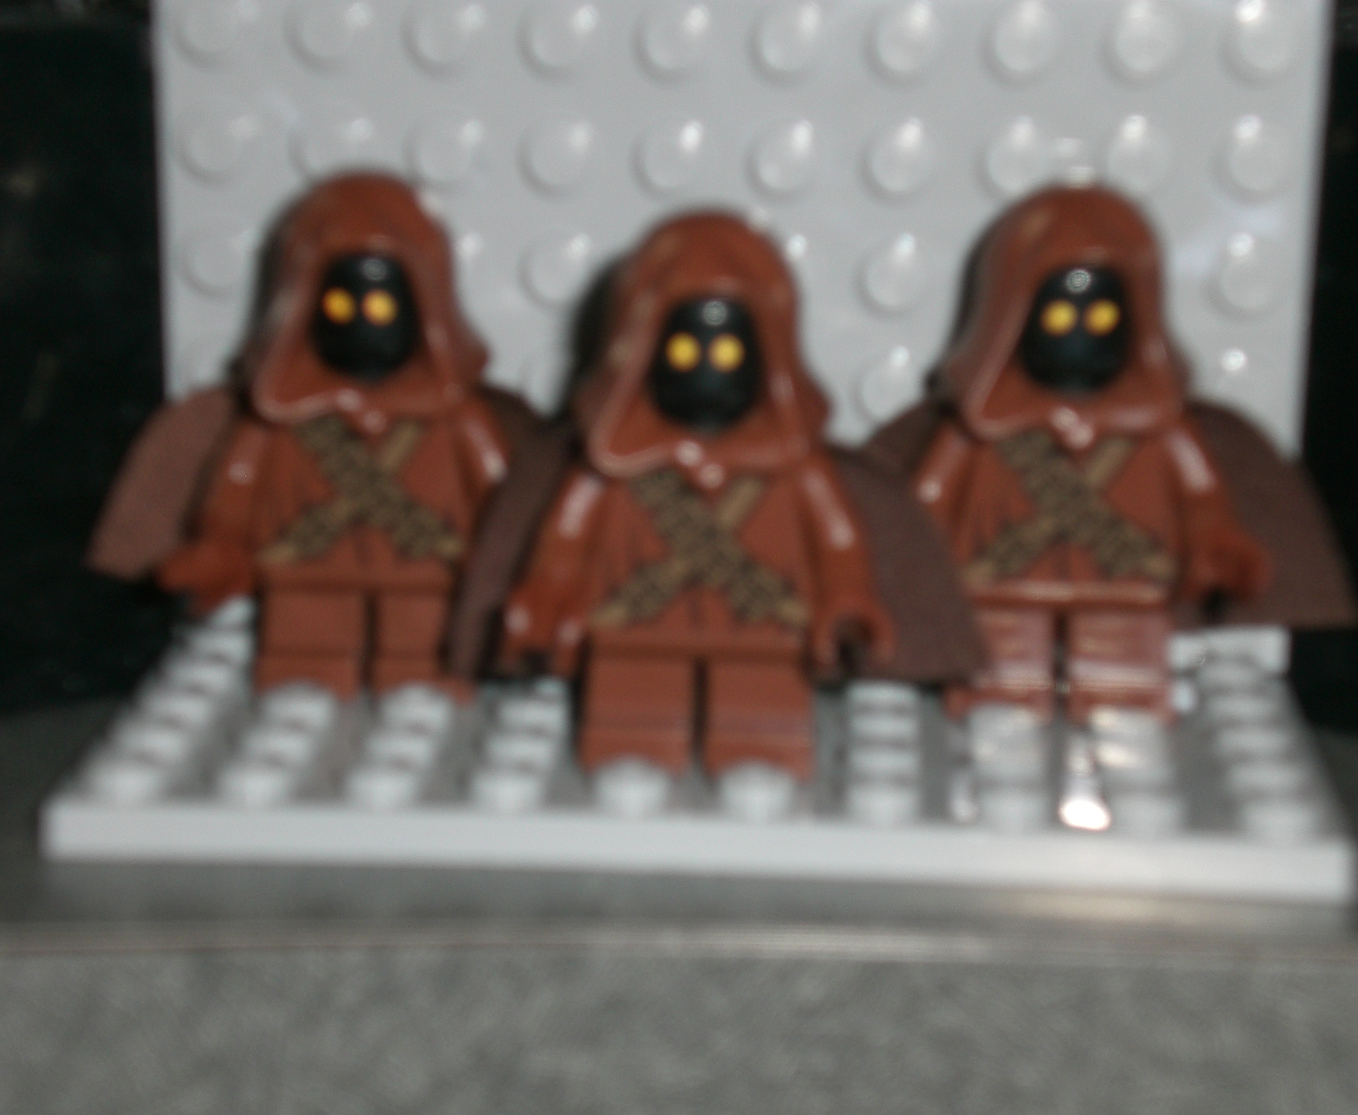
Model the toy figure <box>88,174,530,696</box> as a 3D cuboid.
[{"bbox_3d":[-0.023,-0.009,0.256,0.035,0.036,0.017,1,13,3],"label":"toy figure"}]

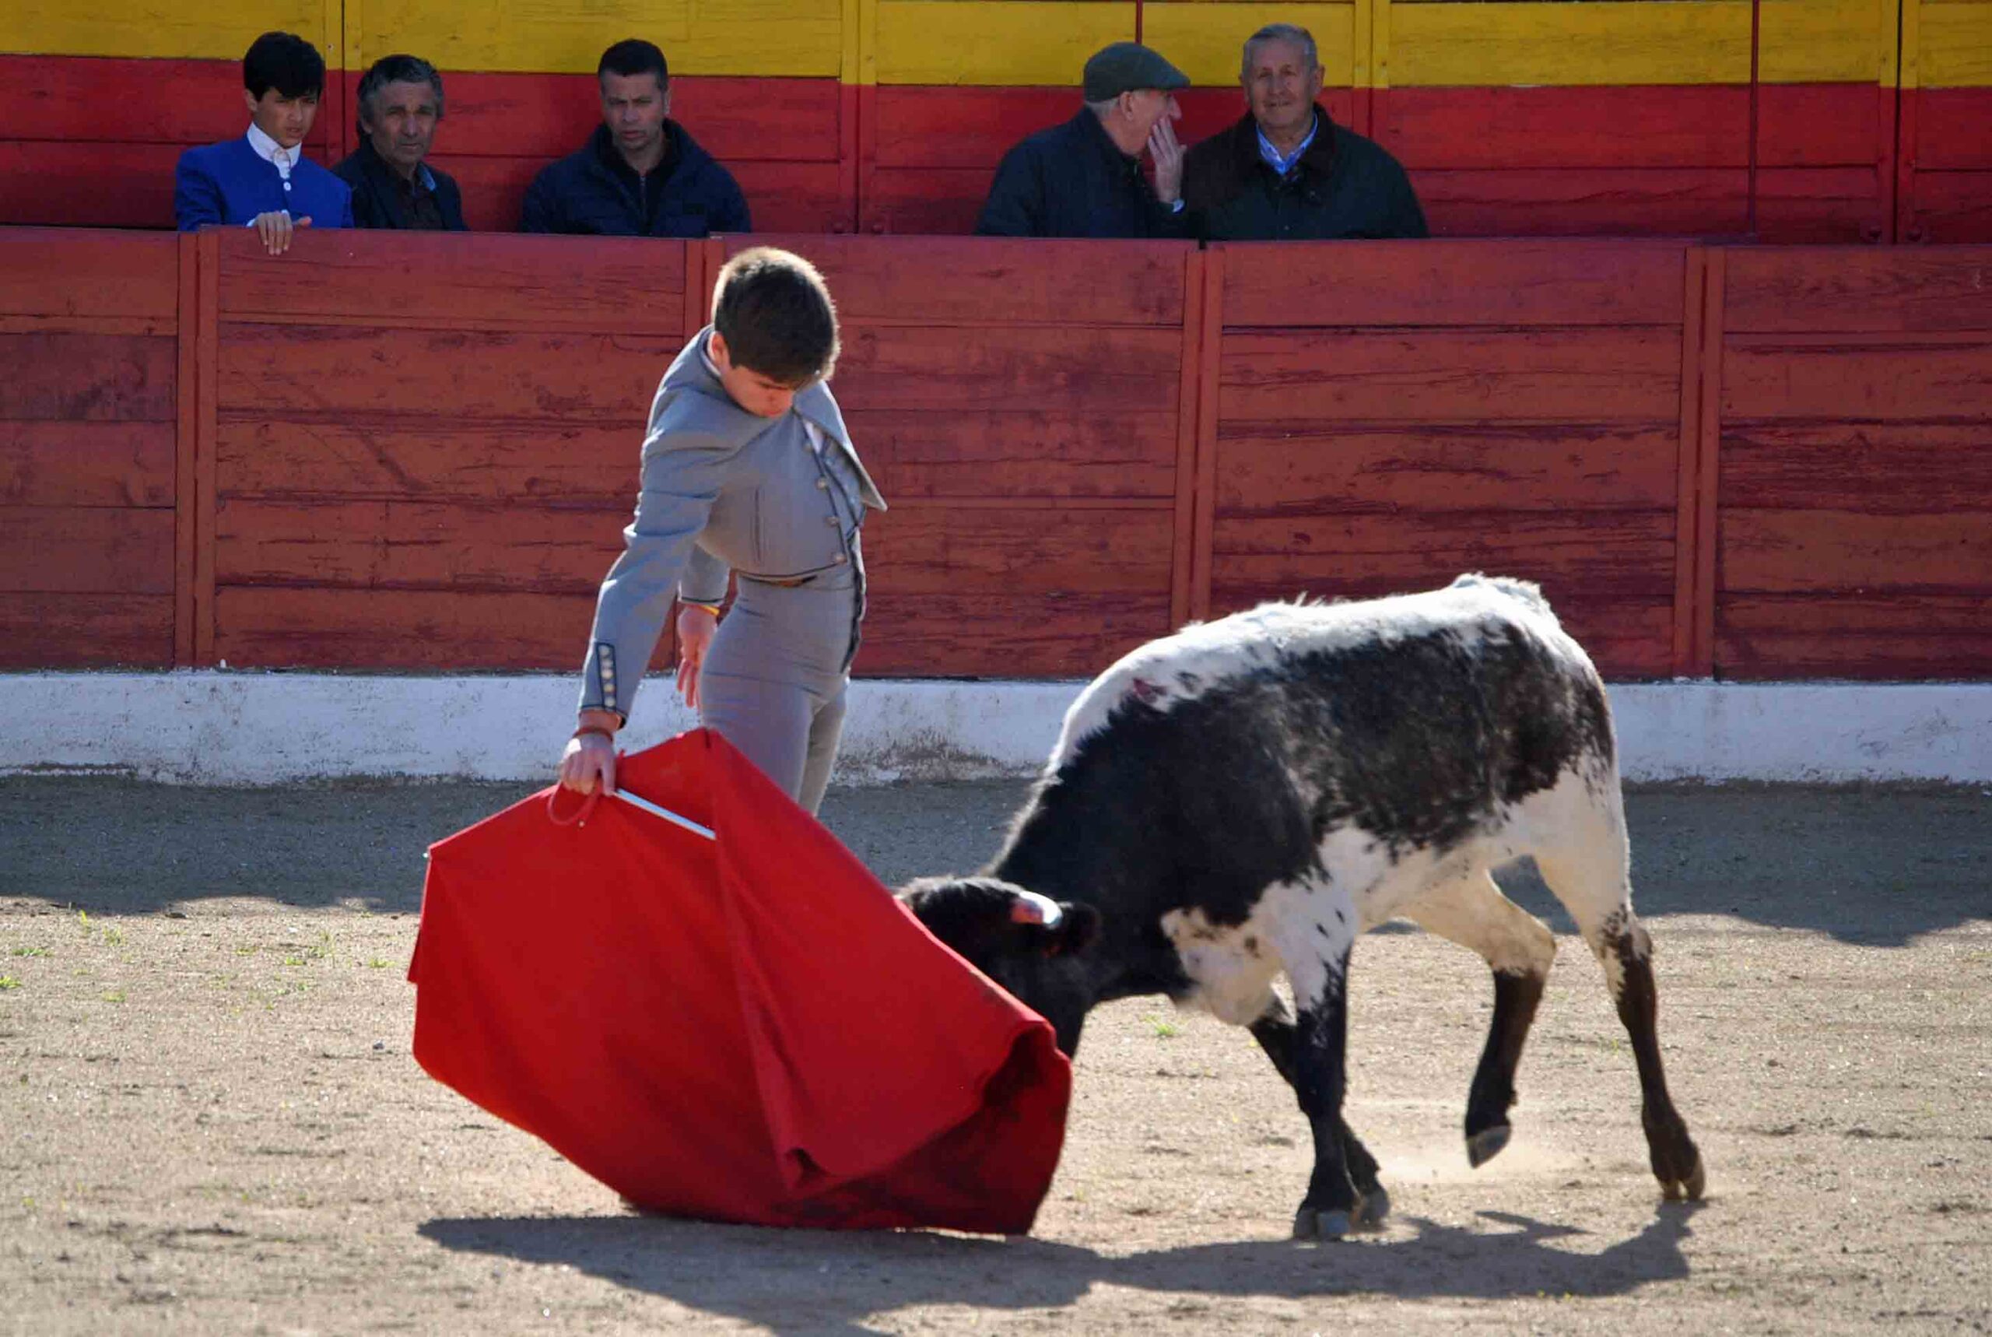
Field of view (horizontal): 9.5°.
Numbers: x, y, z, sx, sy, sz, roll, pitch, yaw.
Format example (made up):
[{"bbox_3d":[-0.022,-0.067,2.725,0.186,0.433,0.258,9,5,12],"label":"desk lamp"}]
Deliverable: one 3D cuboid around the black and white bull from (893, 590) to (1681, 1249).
[{"bbox_3d":[0.480,0.339,18.050,1.320,0.980,0.500,-2,5,-33],"label":"black and white bull"}]

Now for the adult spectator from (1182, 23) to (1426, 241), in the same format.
[{"bbox_3d":[0.680,-0.610,27.060,0.560,1.680,0.340,2,4,12],"label":"adult spectator"}]

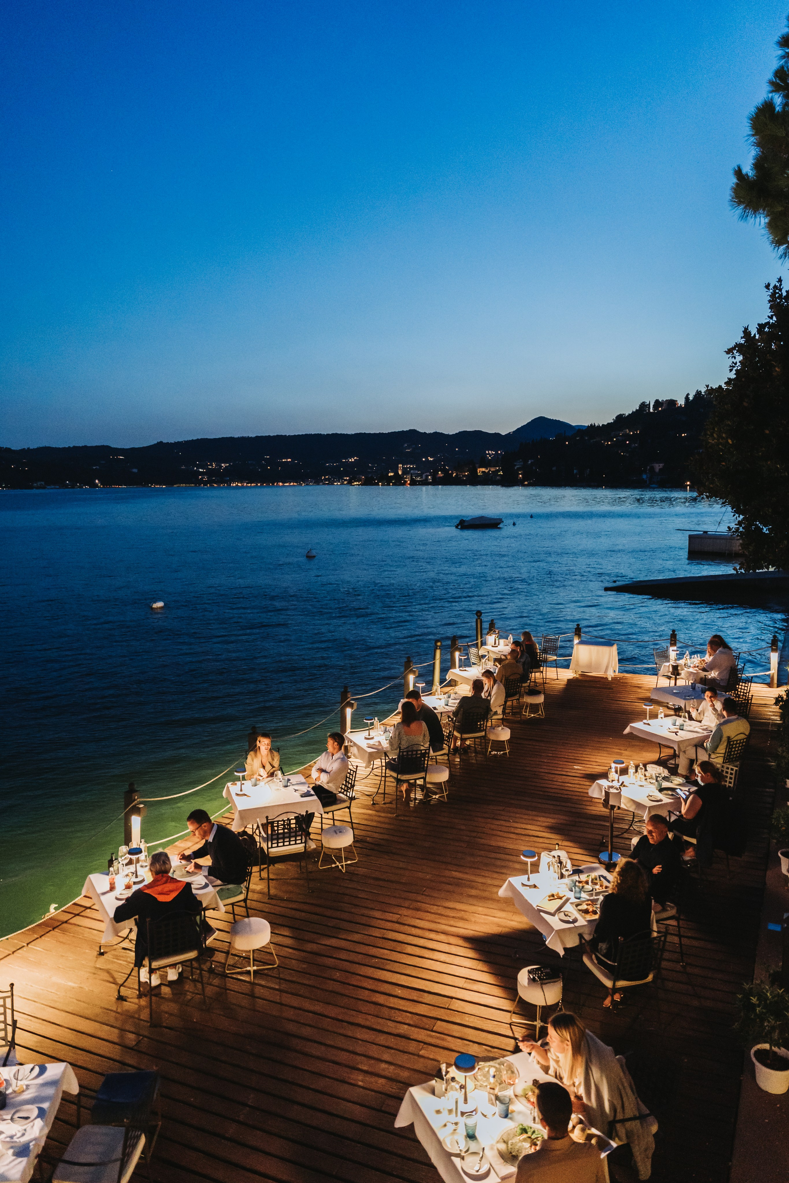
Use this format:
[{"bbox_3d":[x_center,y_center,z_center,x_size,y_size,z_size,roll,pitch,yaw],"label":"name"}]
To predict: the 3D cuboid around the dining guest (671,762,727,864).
[{"bbox_3d":[3.470,2.598,9.103,0.480,1.200,0.720,-6,10,-40],"label":"dining guest"}]

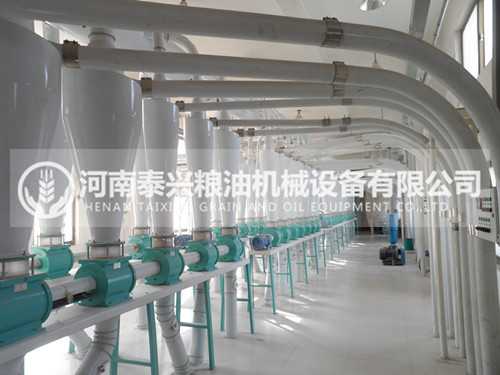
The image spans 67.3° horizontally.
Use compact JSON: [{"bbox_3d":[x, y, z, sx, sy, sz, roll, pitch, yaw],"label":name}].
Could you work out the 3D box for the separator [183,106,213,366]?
[{"bbox_3d":[-0.525,0.468,4.038,0.320,2.696,0.320,-2,-4,0],"label":"separator"}]

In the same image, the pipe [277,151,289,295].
[{"bbox_3d":[0.606,0.635,7.080,0.220,2.668,0.220,-3,-4,20],"label":"pipe"}]

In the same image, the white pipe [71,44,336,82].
[{"bbox_3d":[-0.244,-0.850,2.628,1.841,0.135,0.135,-1,-3,-14],"label":"white pipe"}]

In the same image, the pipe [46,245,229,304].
[{"bbox_3d":[-0.792,0.729,3.543,0.105,0.105,2.650,-3,-3,21],"label":"pipe"}]

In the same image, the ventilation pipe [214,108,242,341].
[{"bbox_3d":[-0.256,0.433,4.772,0.320,2.840,0.320,-2,-4,0],"label":"ventilation pipe"}]

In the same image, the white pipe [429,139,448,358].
[{"bbox_3d":[1.966,0.611,3.916,0.064,2.246,0.064,-3,-4,20],"label":"white pipe"}]

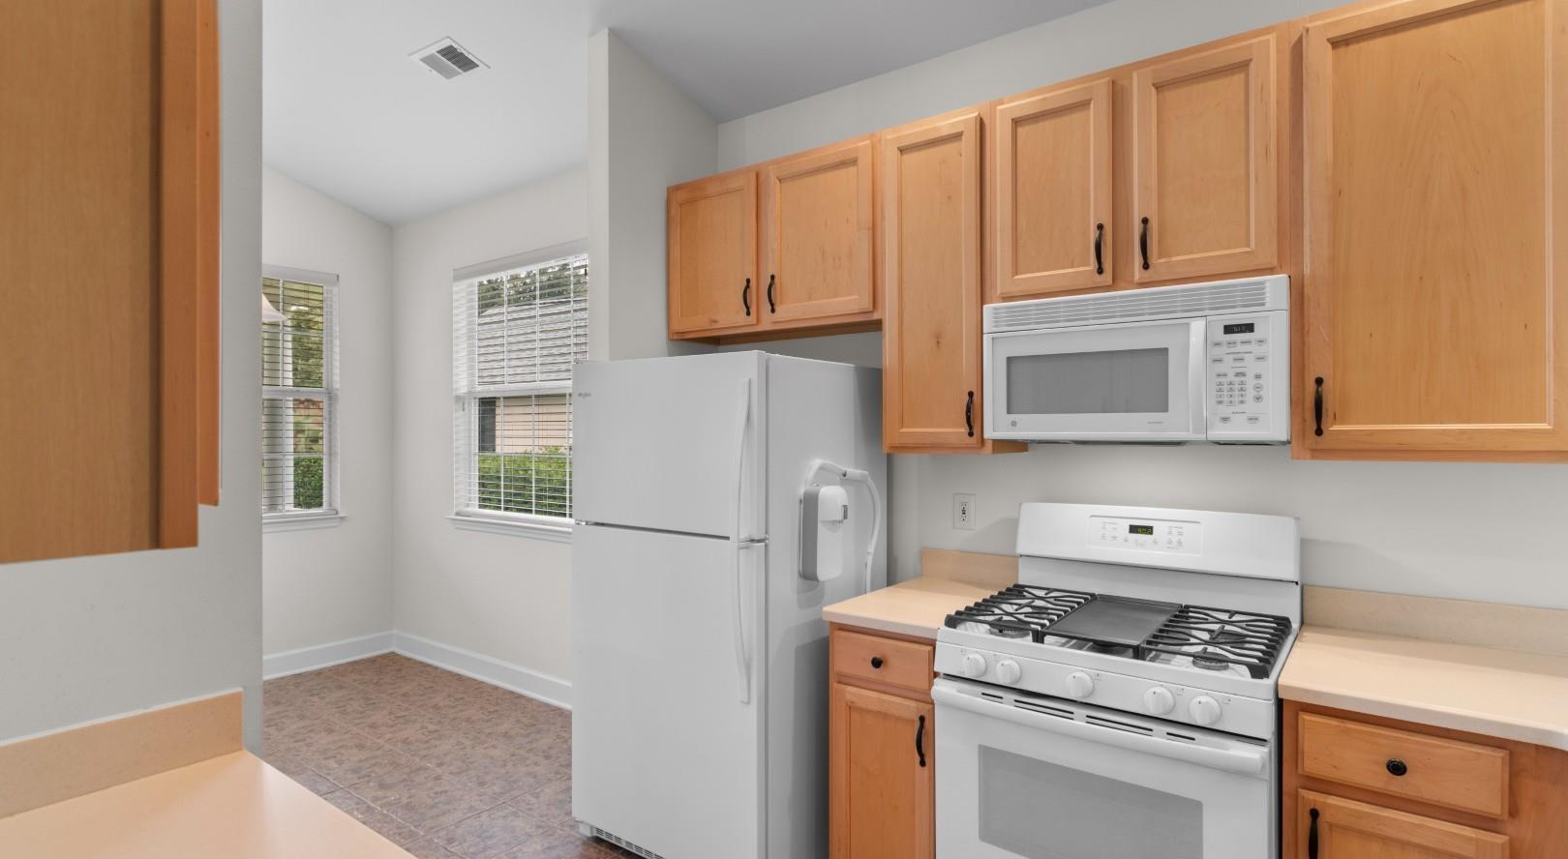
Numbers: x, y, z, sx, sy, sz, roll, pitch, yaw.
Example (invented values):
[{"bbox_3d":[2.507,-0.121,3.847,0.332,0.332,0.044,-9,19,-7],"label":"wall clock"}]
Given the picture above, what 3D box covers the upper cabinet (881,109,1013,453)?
[{"bbox_3d":[0.562,-0.456,2.587,0.376,1.058,0.331,0,0,37],"label":"upper cabinet"}]

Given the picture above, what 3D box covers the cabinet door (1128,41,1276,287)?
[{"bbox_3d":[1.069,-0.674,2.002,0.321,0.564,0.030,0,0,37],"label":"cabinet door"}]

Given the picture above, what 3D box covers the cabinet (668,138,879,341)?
[{"bbox_3d":[0.018,-0.675,3.002,0.993,0.619,0.331,0,0,37],"label":"cabinet"}]

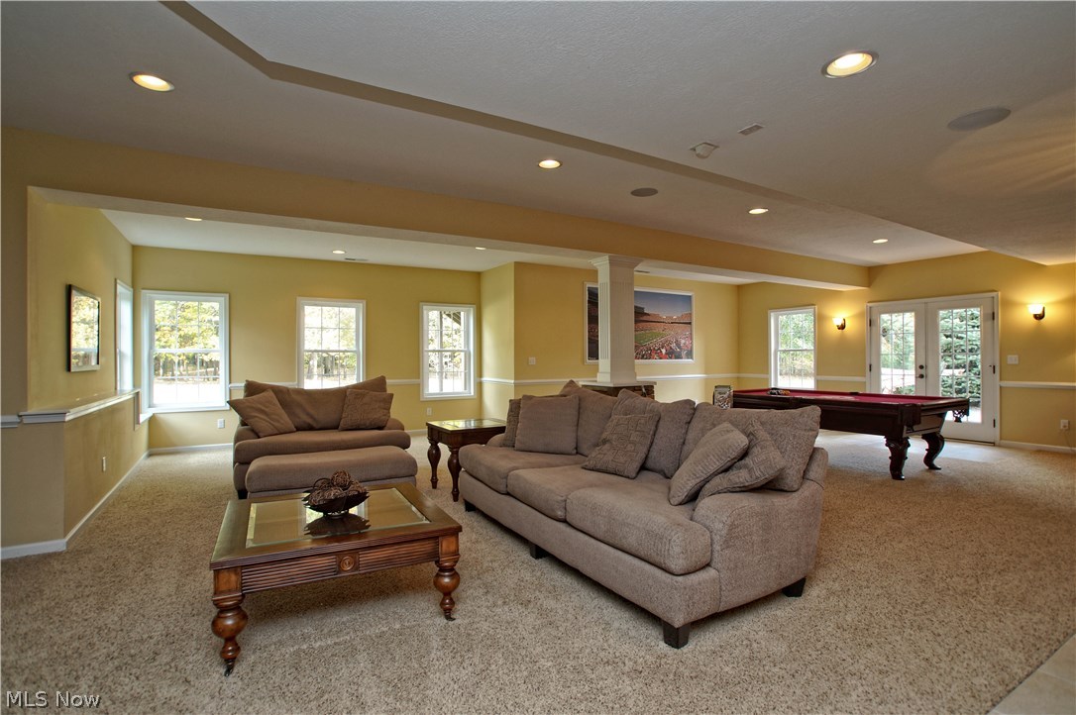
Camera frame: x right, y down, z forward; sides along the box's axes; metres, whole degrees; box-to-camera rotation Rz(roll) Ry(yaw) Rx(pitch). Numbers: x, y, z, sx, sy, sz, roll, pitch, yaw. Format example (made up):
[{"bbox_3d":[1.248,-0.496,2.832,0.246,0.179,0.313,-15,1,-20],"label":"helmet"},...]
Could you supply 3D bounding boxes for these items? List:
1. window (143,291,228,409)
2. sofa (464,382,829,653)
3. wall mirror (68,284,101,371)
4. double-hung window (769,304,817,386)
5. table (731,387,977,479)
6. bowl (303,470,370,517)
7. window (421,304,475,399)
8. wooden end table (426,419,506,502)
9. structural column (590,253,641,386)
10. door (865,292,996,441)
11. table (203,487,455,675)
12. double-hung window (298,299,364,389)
[{"bbox_3d":[-4.740,-0.075,6.475,0.948,1.618,0.120,-1,1,-32],"label":"window"},{"bbox_3d":[0.429,0.781,3.343,1.090,1.000,2.350,-1,1,-32],"label":"sofa"},{"bbox_3d":[-3.980,-0.230,4.200,0.040,0.690,0.950,0,0,-32],"label":"wall mirror"},{"bbox_3d":[4.974,-0.177,9.310,0.120,1.545,0.939,-1,1,-32],"label":"double-hung window"},{"bbox_3d":[3.704,0.851,6.160,1.420,0.790,2.370,-1,1,-32],"label":"table"},{"bbox_3d":[-1.029,0.704,2.452,0.330,0.220,0.310,0,1,-27],"label":"bowl"},{"bbox_3d":[-1.588,-0.095,8.459,1.020,1.642,0.120,-1,1,-32],"label":"window"},{"bbox_3d":[-0.647,0.960,4.579,0.650,0.630,0.570,-1,1,-32],"label":"wooden end table"},{"bbox_3d":[0.861,-0.400,5.337,0.450,1.335,0.380,-1,1,-32],"label":"structural column"},{"bbox_3d":[6.112,0.137,7.489,0.140,2.178,1.668,-1,1,-32],"label":"door"},{"bbox_3d":[-1.057,1.053,2.527,1.010,0.480,0.930,0,1,-27],"label":"table"},{"bbox_3d":[-3.210,-0.086,7.438,0.961,1.623,0.120,-1,1,-32],"label":"double-hung window"}]

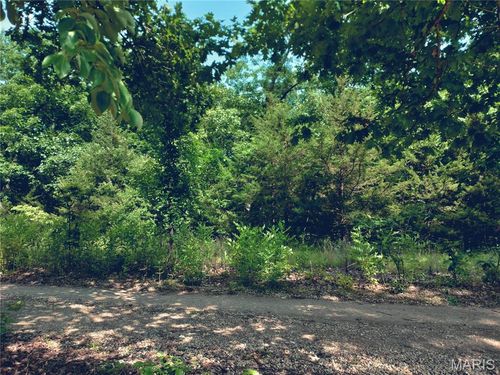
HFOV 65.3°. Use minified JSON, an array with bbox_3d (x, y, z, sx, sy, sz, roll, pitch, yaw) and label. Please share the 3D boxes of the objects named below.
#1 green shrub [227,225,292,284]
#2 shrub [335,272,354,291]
[{"bbox_3d":[0.190,1.220,7.200,1.170,1.120,1.000,0,-1,0],"label":"green shrub"},{"bbox_3d":[1.650,1.630,6.800,0.350,0.300,0.320,0,-1,0],"label":"shrub"}]

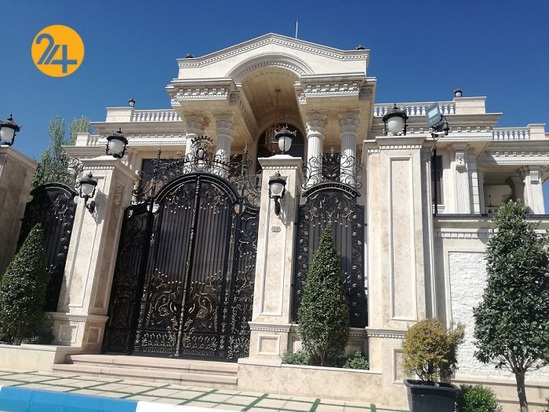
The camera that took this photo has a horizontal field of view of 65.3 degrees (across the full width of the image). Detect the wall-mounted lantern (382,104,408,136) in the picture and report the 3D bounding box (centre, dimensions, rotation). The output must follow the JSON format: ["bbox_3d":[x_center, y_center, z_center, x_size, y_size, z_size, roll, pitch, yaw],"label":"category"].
[{"bbox_3d":[2.331,-1.650,8.250,0.470,0.700,0.470,0,-16,12],"label":"wall-mounted lantern"}]

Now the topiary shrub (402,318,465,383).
[{"bbox_3d":[2.112,1.925,5.707,0.768,0.825,0.691,0,-16,12],"label":"topiary shrub"}]

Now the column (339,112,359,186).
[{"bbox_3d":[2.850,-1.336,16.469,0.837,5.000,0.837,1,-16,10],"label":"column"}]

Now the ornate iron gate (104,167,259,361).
[{"bbox_3d":[-1.787,1.102,8.919,3.316,3.849,0.150,0,-16,12],"label":"ornate iron gate"}]

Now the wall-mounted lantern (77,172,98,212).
[{"bbox_3d":[-3.840,-0.291,8.825,0.360,0.788,0.430,0,-16,12],"label":"wall-mounted lantern"}]

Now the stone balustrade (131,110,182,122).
[{"bbox_3d":[-5.856,-4.491,21.799,3.076,0.720,0.220,1,-16,10],"label":"stone balustrade"}]

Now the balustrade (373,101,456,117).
[{"bbox_3d":[6.395,-4.342,19.684,3.711,0.720,0.220,1,-16,10],"label":"balustrade"}]

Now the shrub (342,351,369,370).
[{"bbox_3d":[1.380,2.616,7.211,0.414,0.349,0.393,0,-16,12],"label":"shrub"}]

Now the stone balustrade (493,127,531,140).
[{"bbox_3d":[11.763,-3.482,21.378,1.855,0.720,0.220,1,-16,10],"label":"stone balustrade"}]

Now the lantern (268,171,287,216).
[{"bbox_3d":[0.048,-0.251,7.989,0.360,0.794,0.430,0,-16,12],"label":"lantern"}]

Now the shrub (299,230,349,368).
[{"bbox_3d":[0.917,1.578,7.726,0.872,2.480,0.845,0,-16,12],"label":"shrub"}]

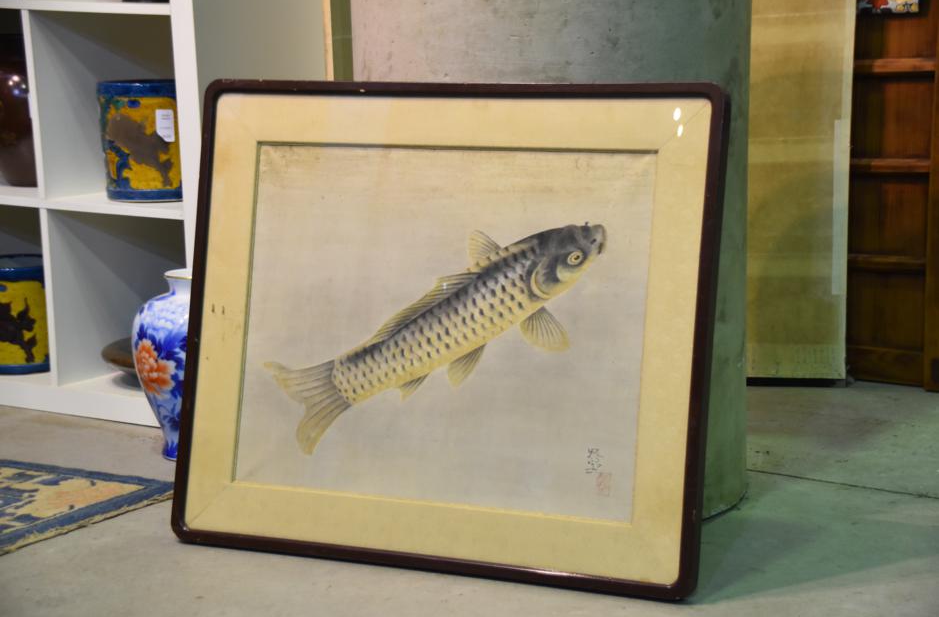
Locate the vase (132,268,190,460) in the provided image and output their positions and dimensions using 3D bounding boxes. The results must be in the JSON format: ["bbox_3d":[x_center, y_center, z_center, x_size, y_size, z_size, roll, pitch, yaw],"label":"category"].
[{"bbox_3d":[-0.477,0.092,3.505,0.198,0.313,0.198,-1,12,0],"label":"vase"}]

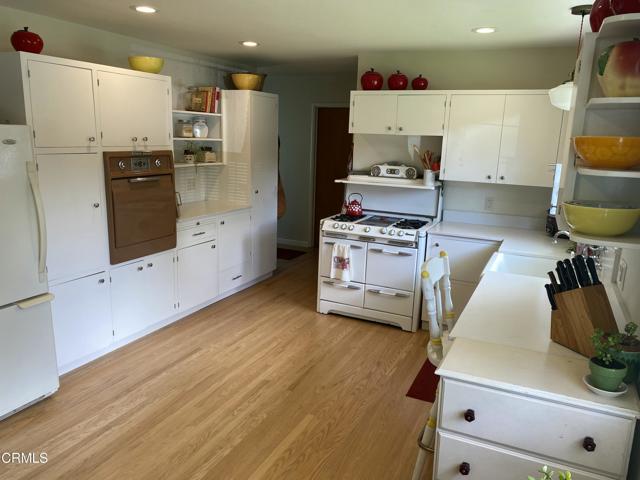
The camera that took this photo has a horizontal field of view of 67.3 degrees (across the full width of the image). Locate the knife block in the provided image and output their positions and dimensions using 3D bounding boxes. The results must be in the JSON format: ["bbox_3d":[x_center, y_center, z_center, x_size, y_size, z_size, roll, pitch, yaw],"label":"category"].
[{"bbox_3d":[1.015,0.307,1.799,0.125,0.240,0.220,-3,13,-21],"label":"knife block"}]

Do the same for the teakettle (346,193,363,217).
[{"bbox_3d":[0.327,-0.333,4.586,0.190,0.223,0.155,4,12,9],"label":"teakettle"}]

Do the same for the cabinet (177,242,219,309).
[{"bbox_3d":[-1.384,0.296,4.596,0.580,0.589,0.556,7,13,25],"label":"cabinet"}]

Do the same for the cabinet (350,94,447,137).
[{"bbox_3d":[0.751,-1.171,4.466,0.880,0.382,0.332,7,13,25],"label":"cabinet"}]

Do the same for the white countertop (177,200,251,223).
[{"bbox_3d":[-1.280,-0.269,4.756,0.660,0.040,1.120,8,13,25],"label":"white countertop"}]

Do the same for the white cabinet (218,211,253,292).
[{"bbox_3d":[-1.173,0.123,5.094,0.650,0.880,0.560,8,13,25],"label":"white cabinet"}]

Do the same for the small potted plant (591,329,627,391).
[{"bbox_3d":[0.922,0.372,1.535,0.115,0.180,0.115,8,13,25],"label":"small potted plant"}]

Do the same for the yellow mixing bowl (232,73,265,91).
[{"bbox_3d":[-0.762,-1.661,5.109,0.320,0.170,0.320,2,12,0],"label":"yellow mixing bowl"}]

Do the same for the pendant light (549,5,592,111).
[{"bbox_3d":[1.591,-1.115,2.992,0.245,0.598,0.245,7,13,25],"label":"pendant light"}]

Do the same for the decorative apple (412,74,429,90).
[{"bbox_3d":[0.906,-1.411,4.342,0.145,0.152,0.145,7,13,25],"label":"decorative apple"}]

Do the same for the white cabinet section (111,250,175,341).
[{"bbox_3d":[-1.695,0.418,4.127,0.550,0.583,0.710,8,13,25],"label":"white cabinet section"}]

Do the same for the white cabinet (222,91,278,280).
[{"bbox_3d":[-0.912,-0.571,5.454,0.650,2.100,0.560,8,13,25],"label":"white cabinet"}]

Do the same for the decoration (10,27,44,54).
[{"bbox_3d":[-1.776,-1.203,2.918,0.172,0.166,0.172,7,13,25],"label":"decoration"}]

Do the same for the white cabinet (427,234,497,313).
[{"bbox_3d":[1.296,0.377,4.263,0.610,0.880,0.540,8,13,25],"label":"white cabinet"}]

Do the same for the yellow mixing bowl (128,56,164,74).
[{"bbox_3d":[-1.386,-1.377,3.846,0.270,0.130,0.270,2,12,0],"label":"yellow mixing bowl"}]

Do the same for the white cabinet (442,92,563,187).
[{"bbox_3d":[1.563,-0.856,4.029,0.920,0.745,0.300,8,13,25],"label":"white cabinet"}]

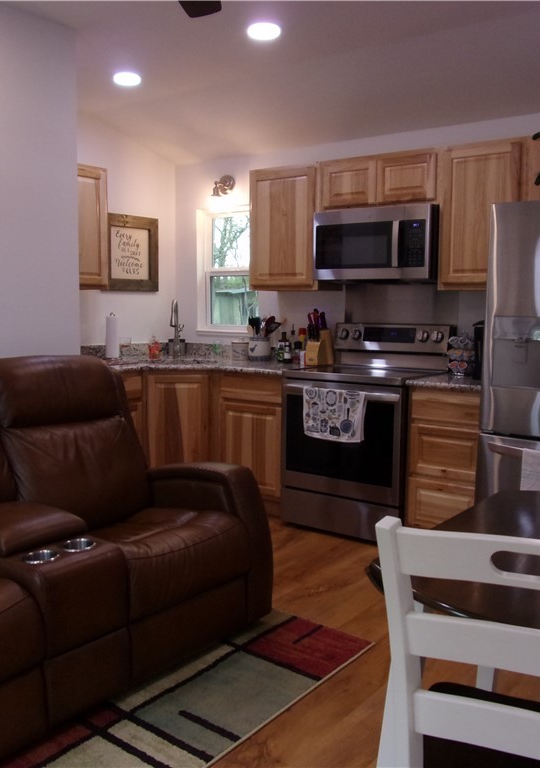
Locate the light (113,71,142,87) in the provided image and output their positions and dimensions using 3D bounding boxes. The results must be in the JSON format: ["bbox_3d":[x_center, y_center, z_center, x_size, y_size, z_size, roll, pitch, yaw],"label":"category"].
[{"bbox_3d":[-0.833,-1.776,4.142,0.165,0.030,0.165,7,-2,0],"label":"light"}]

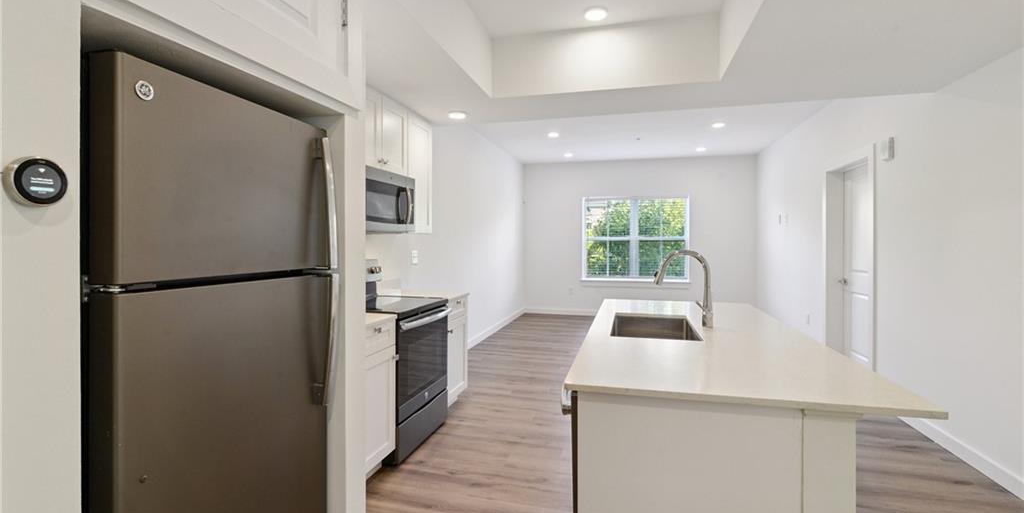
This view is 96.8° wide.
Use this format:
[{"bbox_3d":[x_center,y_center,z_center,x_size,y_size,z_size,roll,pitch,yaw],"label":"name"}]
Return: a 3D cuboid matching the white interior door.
[{"bbox_3d":[3.456,0.177,4.453,0.040,2.105,0.850,1,2,15],"label":"white interior door"}]

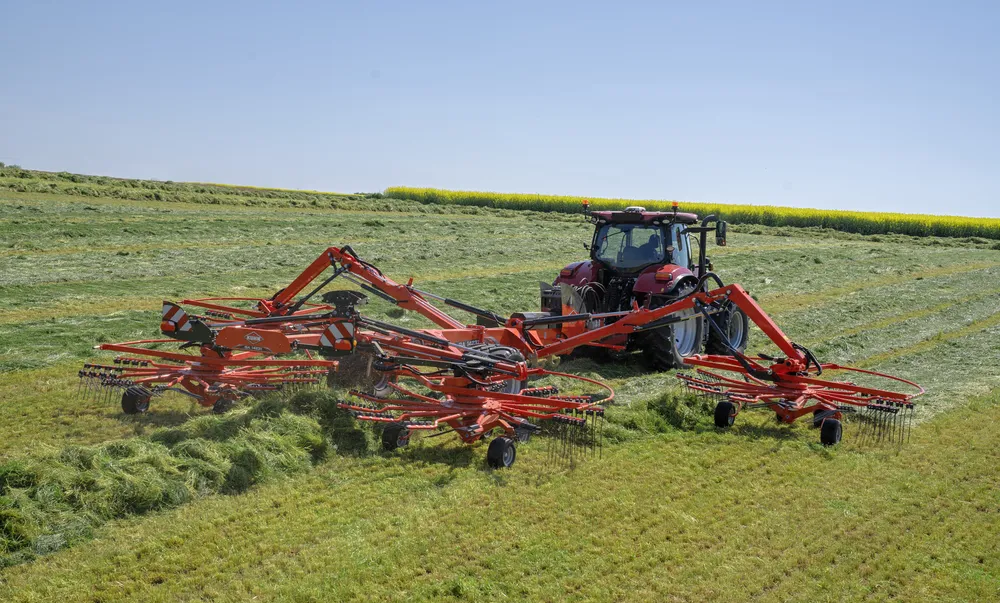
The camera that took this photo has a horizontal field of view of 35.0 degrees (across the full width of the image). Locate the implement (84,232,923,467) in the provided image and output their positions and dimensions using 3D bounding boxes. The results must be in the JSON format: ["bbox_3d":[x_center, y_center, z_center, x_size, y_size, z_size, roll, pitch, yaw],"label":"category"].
[{"bbox_3d":[-0.346,0.561,25.208,13.400,2.400,11.900,6,5,27],"label":"implement"}]

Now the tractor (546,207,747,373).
[{"bbox_3d":[3.481,-0.322,33.621,2.650,3.200,5.200,4,4,31],"label":"tractor"}]

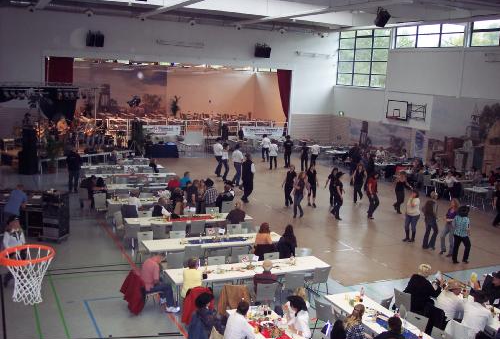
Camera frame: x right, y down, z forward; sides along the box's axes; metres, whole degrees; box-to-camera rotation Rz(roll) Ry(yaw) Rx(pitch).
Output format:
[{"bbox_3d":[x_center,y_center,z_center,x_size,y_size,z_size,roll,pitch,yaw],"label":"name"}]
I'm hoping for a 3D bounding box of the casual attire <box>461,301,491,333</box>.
[{"bbox_3d":[4.069,2.647,10.240,0.500,0.630,0.580,-1,10,-25],"label":"casual attire"}]

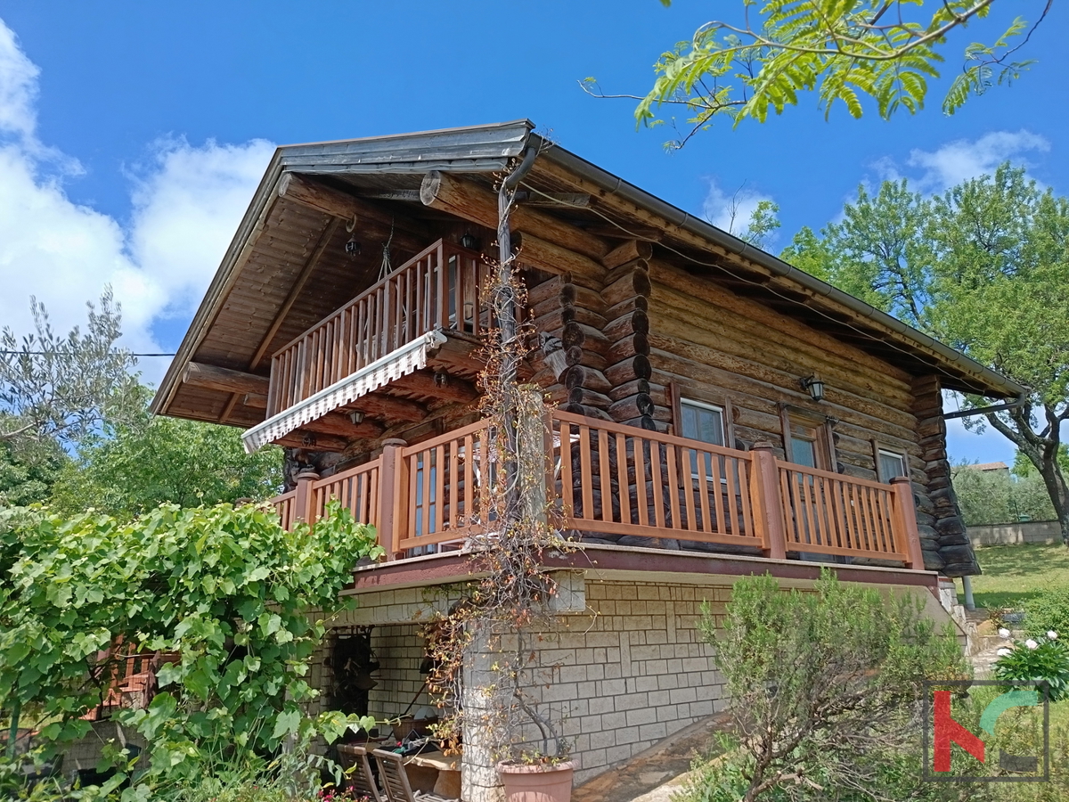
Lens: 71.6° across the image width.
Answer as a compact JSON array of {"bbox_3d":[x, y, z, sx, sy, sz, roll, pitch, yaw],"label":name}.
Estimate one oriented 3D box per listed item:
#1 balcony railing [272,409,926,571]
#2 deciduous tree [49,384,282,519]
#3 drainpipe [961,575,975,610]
[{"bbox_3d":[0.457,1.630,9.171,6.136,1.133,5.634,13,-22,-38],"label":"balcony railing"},{"bbox_3d":[-8.076,3.285,15.252,5.800,7.600,5.600,8,-19,-26],"label":"deciduous tree"},{"bbox_3d":[6.631,2.927,11.335,0.130,0.540,0.130,13,-22,-38],"label":"drainpipe"}]

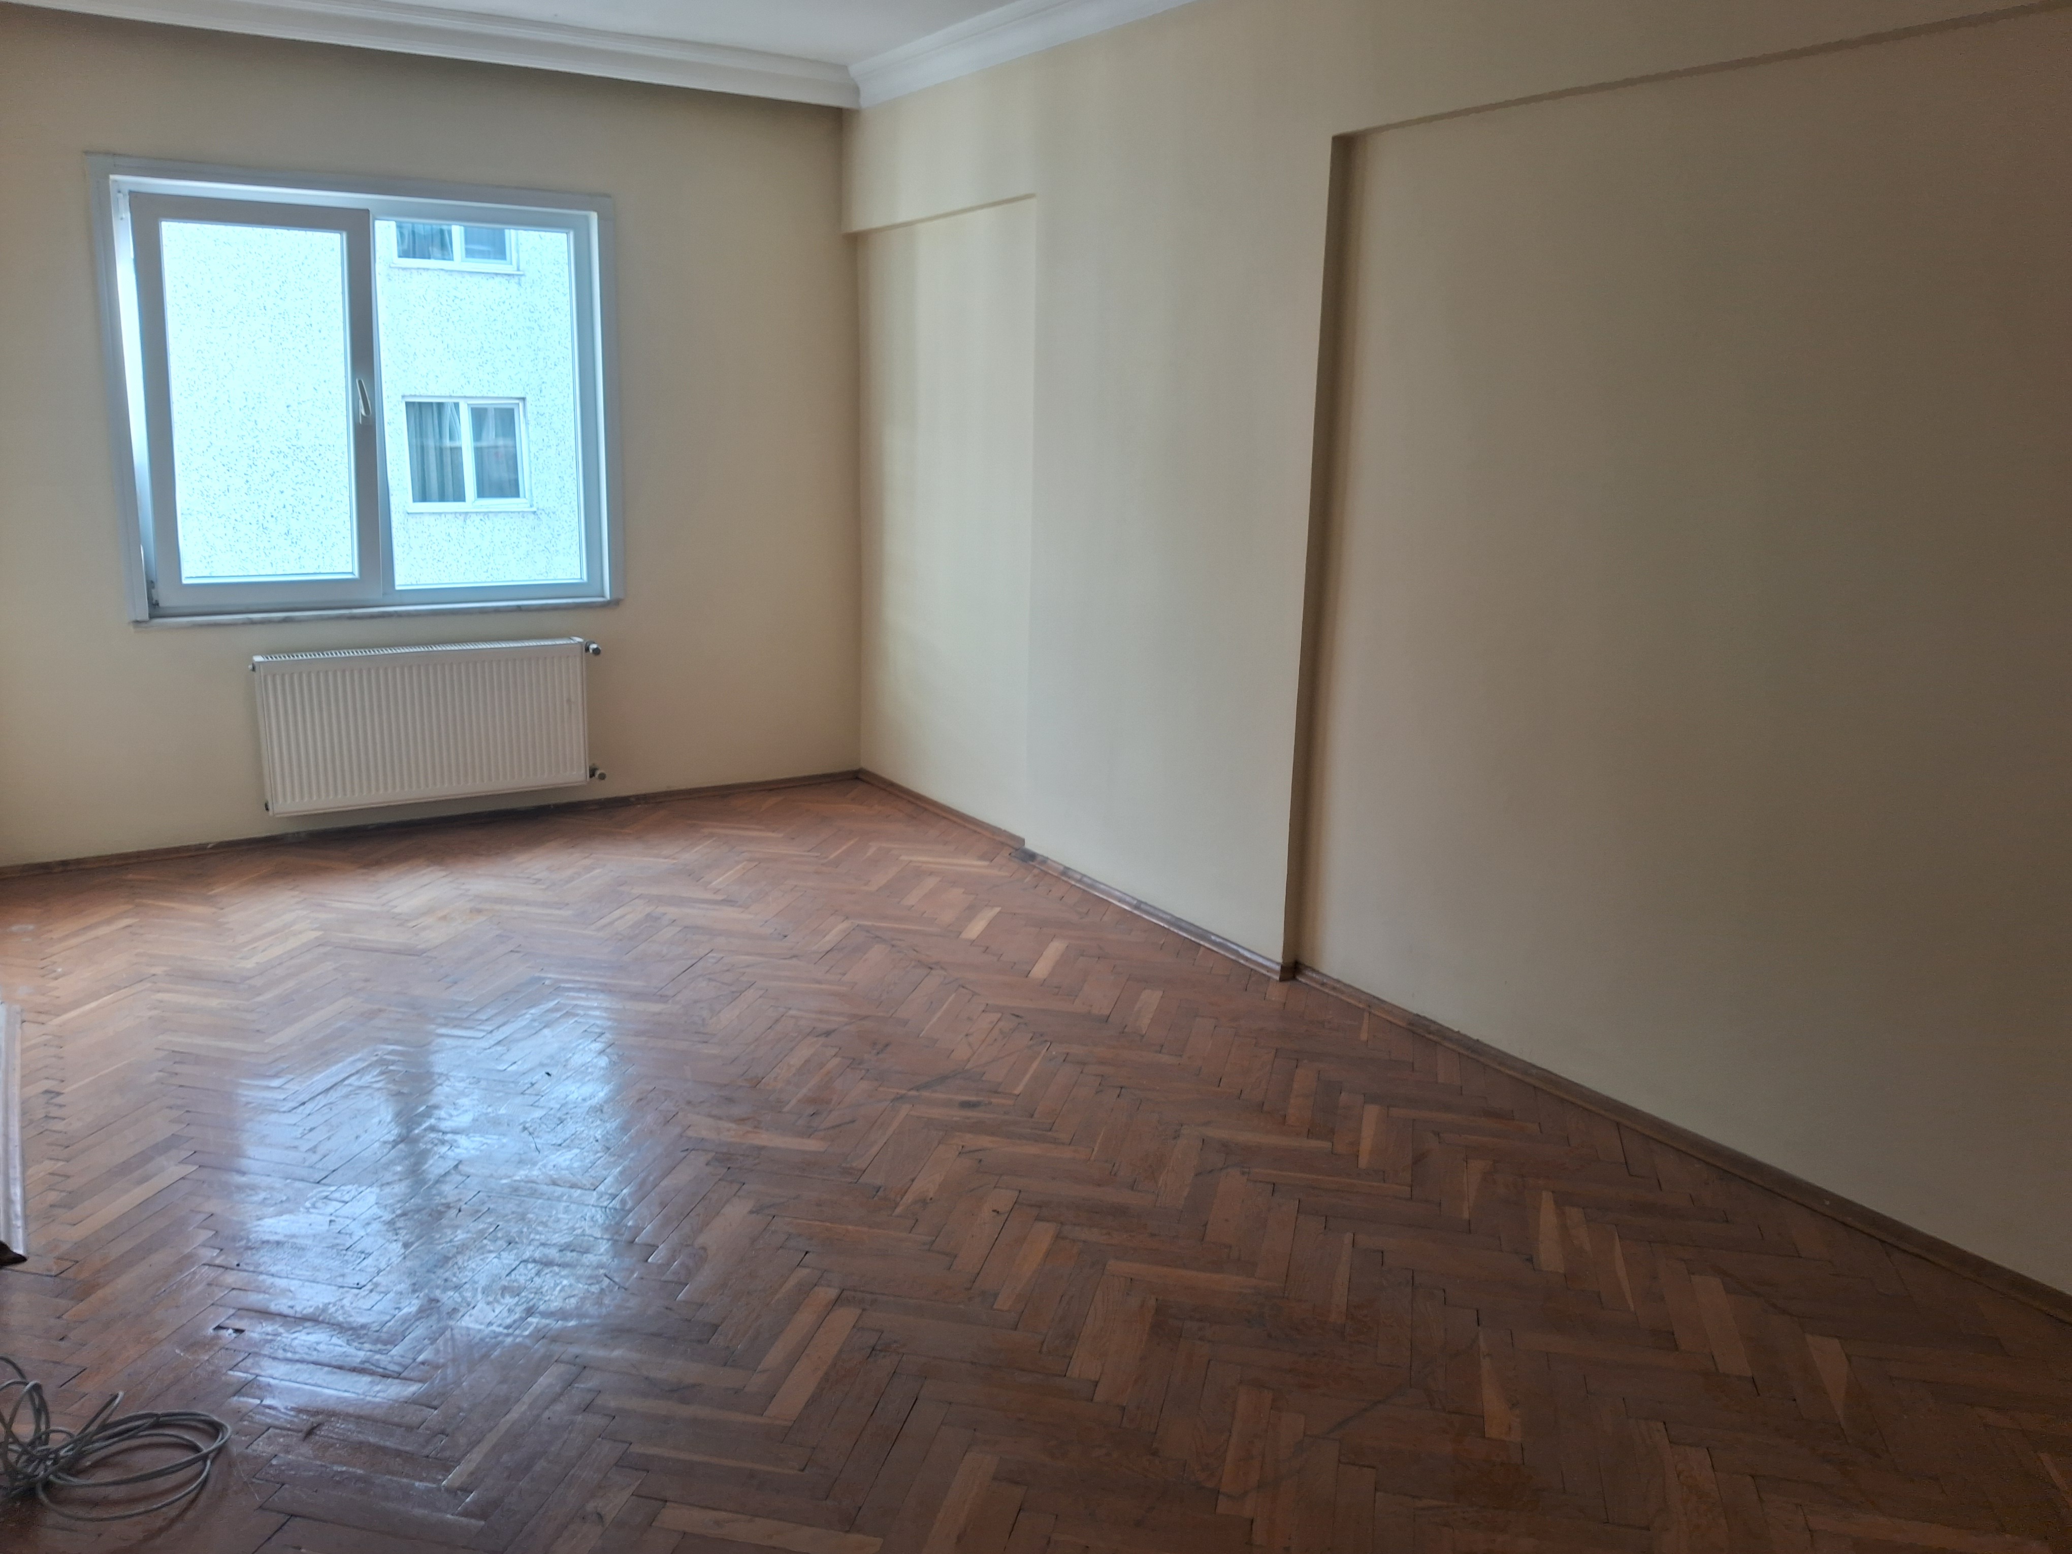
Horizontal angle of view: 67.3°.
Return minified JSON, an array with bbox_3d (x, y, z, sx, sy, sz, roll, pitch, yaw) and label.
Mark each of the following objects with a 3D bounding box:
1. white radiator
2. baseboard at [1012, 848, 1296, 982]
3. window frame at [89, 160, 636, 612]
[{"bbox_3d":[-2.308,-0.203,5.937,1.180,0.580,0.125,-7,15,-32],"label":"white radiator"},{"bbox_3d":[0.331,0.434,5.261,0.030,0.048,1.520,-7,15,-32],"label":"baseboard"},{"bbox_3d":[-2.422,-1.399,5.742,1.730,1.520,0.120,-7,15,-32],"label":"window frame"}]

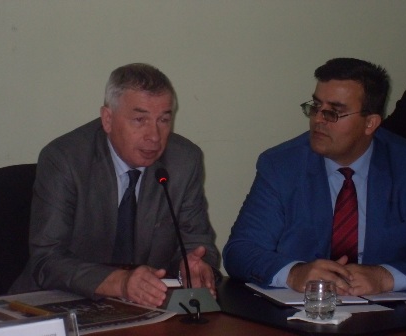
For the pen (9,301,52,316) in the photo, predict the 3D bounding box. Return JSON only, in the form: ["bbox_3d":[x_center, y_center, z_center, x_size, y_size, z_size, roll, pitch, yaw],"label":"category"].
[{"bbox_3d":[-0.371,0.313,3.138,0.143,0.013,0.013,7,11,39],"label":"pen"}]

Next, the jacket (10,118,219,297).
[{"bbox_3d":[-0.212,0.159,3.542,0.510,0.537,0.460,-3,9,-18],"label":"jacket"}]

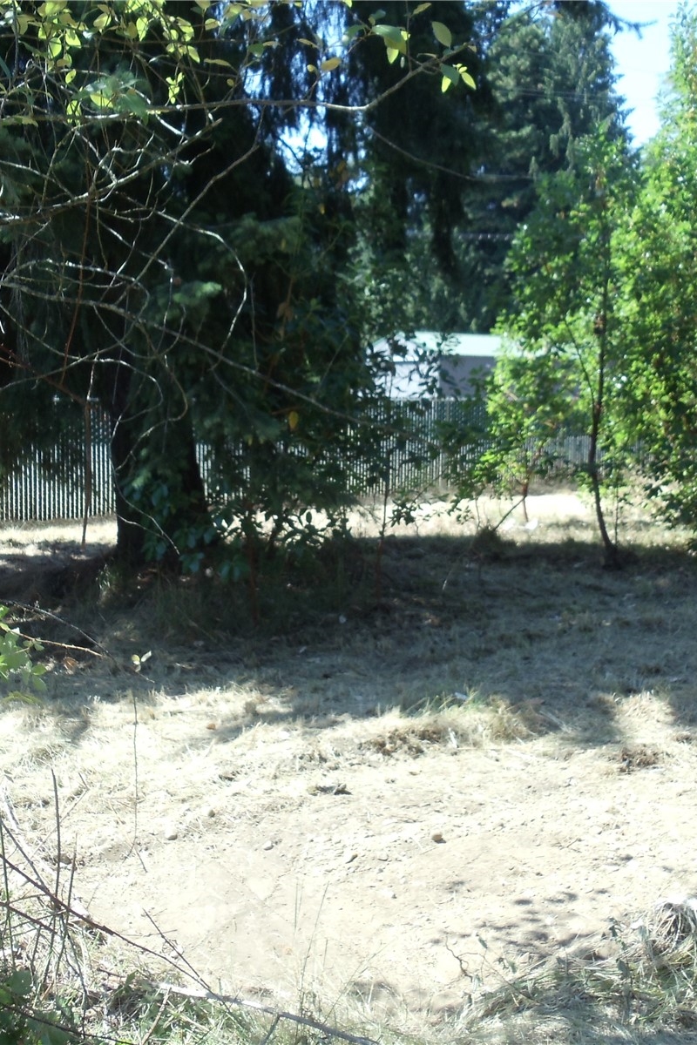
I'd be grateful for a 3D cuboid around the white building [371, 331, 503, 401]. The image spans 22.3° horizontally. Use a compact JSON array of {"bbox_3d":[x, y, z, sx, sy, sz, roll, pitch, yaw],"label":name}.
[{"bbox_3d":[4.858,-4.771,64.804,4.300,4.100,9.800,3,5,41],"label":"white building"}]

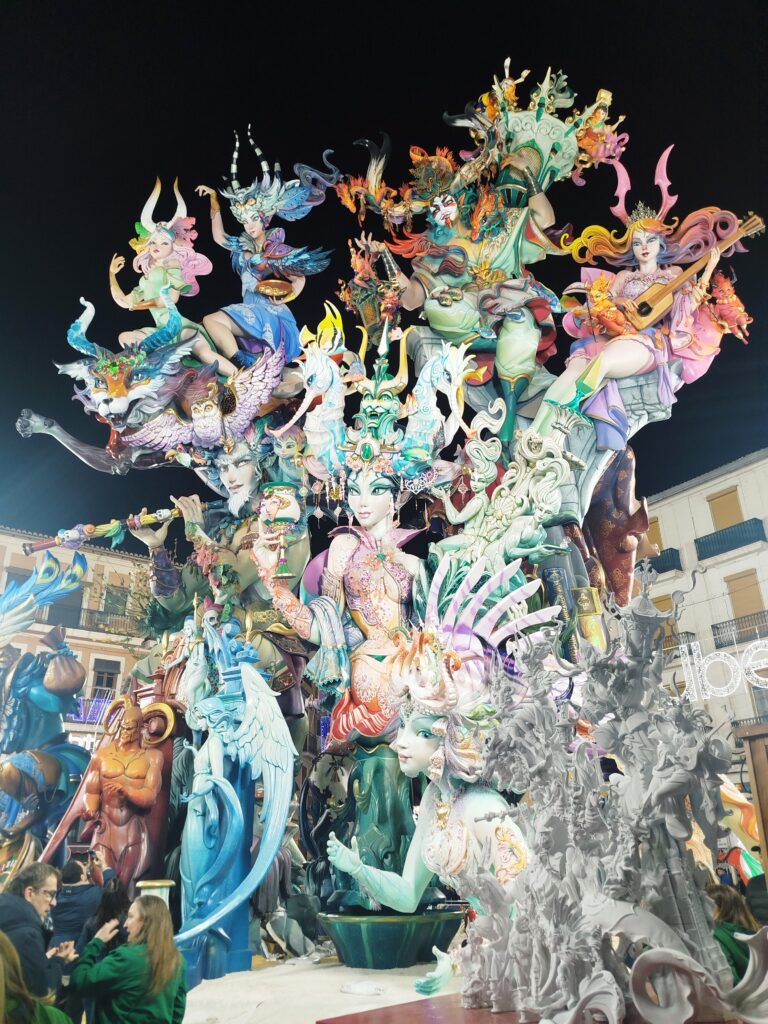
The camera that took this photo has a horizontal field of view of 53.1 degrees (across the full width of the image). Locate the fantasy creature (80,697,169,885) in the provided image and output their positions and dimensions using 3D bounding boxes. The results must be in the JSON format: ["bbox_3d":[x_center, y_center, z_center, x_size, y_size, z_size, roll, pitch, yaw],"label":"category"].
[{"bbox_3d":[-3.219,3.427,9.591,1.023,2.180,0.767,-4,-28,9],"label":"fantasy creature"}]

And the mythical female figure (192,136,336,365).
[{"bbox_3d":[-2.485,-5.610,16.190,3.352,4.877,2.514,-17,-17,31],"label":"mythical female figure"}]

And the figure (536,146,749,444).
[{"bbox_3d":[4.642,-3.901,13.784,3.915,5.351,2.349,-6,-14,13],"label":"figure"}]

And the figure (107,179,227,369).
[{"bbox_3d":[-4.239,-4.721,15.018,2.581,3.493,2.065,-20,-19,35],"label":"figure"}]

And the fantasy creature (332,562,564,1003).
[{"bbox_3d":[0.765,3.149,9.935,3.087,5.068,2.685,16,-31,-26],"label":"fantasy creature"}]

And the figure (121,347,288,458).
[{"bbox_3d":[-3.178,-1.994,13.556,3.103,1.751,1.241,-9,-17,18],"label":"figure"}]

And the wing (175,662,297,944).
[{"bbox_3d":[-1.924,3.702,10.046,1.433,3.358,1.791,22,-34,-35],"label":"wing"}]

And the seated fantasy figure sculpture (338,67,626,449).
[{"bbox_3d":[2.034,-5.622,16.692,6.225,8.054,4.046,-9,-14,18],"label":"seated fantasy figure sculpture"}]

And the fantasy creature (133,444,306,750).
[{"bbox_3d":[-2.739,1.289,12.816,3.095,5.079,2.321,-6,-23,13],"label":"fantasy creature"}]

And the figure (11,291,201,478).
[{"bbox_3d":[-4.692,-2.261,13.062,3.204,2.737,2.563,-14,-21,26],"label":"figure"}]

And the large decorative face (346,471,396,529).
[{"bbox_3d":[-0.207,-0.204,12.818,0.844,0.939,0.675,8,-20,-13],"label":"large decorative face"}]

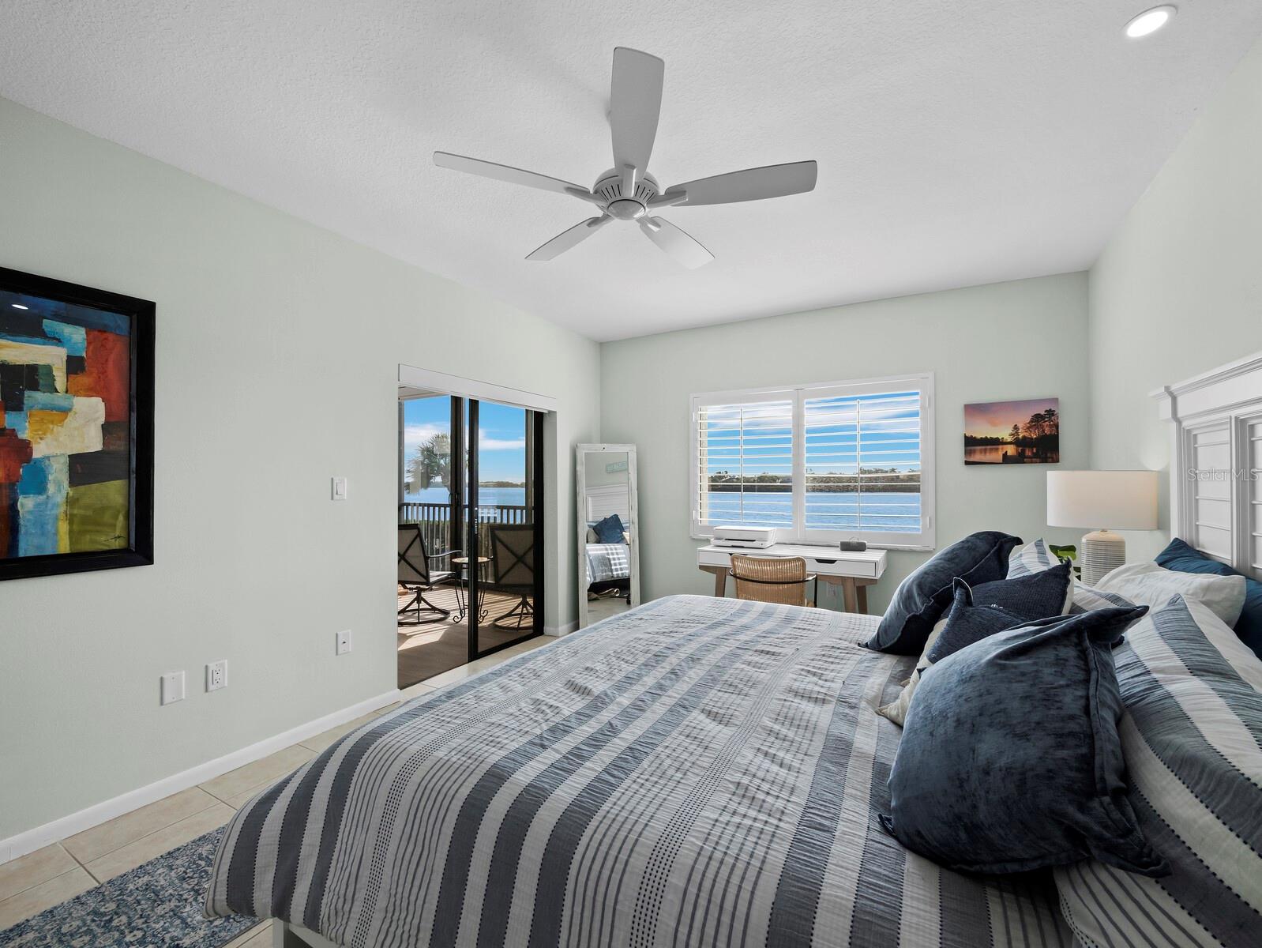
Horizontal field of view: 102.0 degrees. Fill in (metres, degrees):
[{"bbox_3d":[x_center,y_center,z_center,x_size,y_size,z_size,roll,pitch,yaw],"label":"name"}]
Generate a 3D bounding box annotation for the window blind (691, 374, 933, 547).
[{"bbox_3d":[1.332,-0.078,4.061,1.850,1.255,0.070,0,-1,30],"label":"window blind"}]

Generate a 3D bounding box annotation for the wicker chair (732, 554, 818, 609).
[{"bbox_3d":[0.990,0.951,3.510,0.570,0.830,0.560,0,-1,22],"label":"wicker chair"}]

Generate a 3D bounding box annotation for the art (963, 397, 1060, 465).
[{"bbox_3d":[2.522,-0.275,3.398,0.505,0.413,0.030,0,-1,30],"label":"art"}]

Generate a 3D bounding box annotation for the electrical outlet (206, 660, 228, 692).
[{"bbox_3d":[-1.853,0.907,2.290,0.010,0.121,0.079,0,-1,30],"label":"electrical outlet"}]

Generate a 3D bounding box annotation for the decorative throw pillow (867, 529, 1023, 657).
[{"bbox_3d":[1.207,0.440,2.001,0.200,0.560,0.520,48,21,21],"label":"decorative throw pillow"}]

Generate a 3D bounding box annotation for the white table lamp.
[{"bbox_3d":[2.121,0.309,2.297,0.365,0.640,0.365,0,-1,30],"label":"white table lamp"}]

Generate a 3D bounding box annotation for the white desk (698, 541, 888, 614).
[{"bbox_3d":[1.195,0.967,3.801,1.212,0.804,0.589,0,-1,30],"label":"white desk"}]

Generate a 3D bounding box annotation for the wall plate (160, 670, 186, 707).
[{"bbox_3d":[-1.931,0.905,2.155,0.010,0.122,0.079,0,-1,30],"label":"wall plate"}]

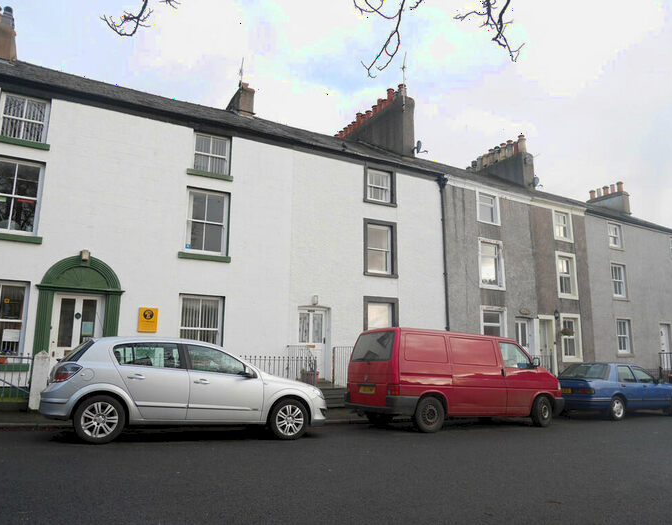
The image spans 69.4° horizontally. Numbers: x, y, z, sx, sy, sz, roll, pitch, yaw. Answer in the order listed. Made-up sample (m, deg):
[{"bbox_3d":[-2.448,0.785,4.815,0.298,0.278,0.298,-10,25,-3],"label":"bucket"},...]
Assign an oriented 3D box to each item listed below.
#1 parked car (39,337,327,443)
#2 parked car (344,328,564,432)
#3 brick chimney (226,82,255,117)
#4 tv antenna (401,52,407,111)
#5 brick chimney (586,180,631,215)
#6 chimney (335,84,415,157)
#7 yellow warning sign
[{"bbox_3d":[-2.152,1.991,7.812,4.250,1.460,1.780,8,-13,-23],"label":"parked car"},{"bbox_3d":[2.720,2.535,10.670,4.700,1.940,1.880,7,-12,-25],"label":"parked car"},{"bbox_3d":[-3.927,-6.243,19.755,0.587,1.629,2.000,6,-12,-27],"label":"brick chimney"},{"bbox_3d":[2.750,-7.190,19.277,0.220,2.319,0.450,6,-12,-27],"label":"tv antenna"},{"bbox_3d":[16.096,-3.568,28.764,0.754,2.122,2.141,7,-13,-32],"label":"brick chimney"},{"bbox_3d":[1.727,-5.285,21.483,0.589,3.339,5.000,6,-12,-27],"label":"chimney"},{"bbox_3d":[-4.510,1.397,11.654,0.431,0.562,0.040,6,-12,-27],"label":"yellow warning sign"}]

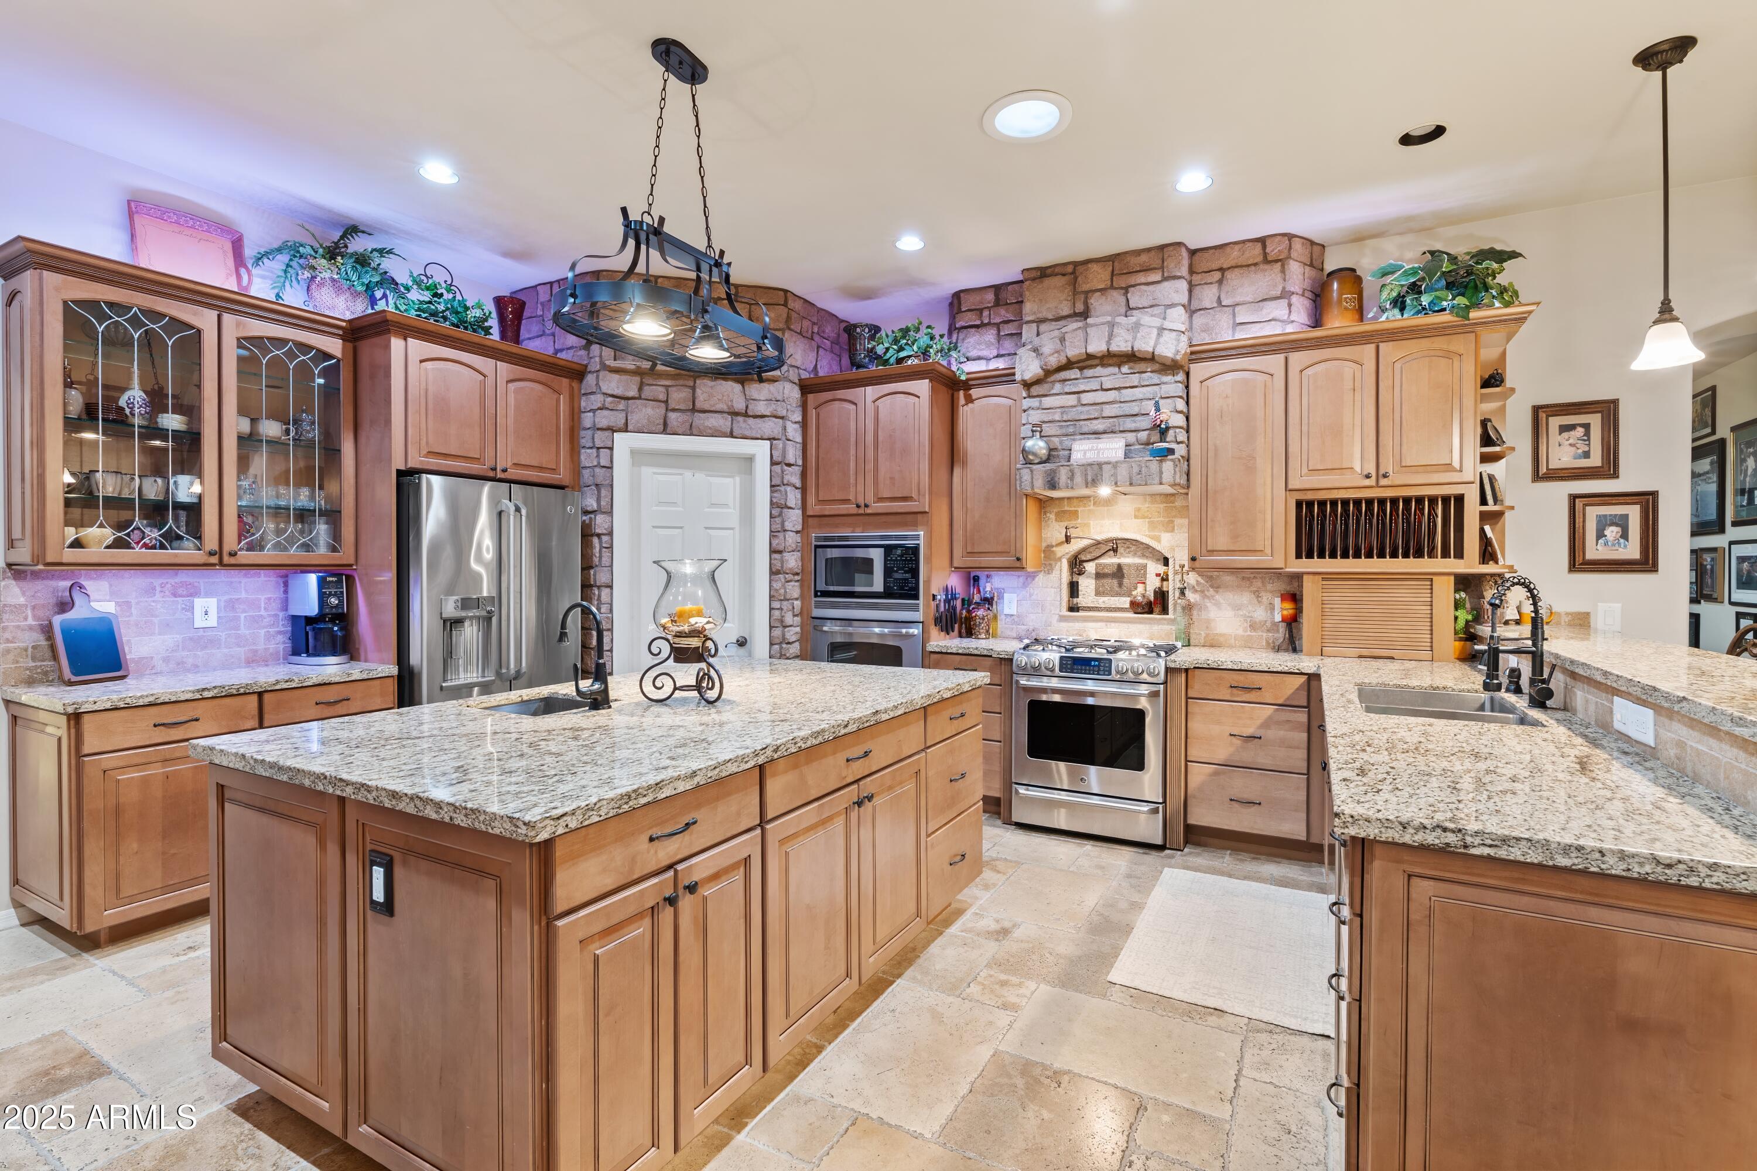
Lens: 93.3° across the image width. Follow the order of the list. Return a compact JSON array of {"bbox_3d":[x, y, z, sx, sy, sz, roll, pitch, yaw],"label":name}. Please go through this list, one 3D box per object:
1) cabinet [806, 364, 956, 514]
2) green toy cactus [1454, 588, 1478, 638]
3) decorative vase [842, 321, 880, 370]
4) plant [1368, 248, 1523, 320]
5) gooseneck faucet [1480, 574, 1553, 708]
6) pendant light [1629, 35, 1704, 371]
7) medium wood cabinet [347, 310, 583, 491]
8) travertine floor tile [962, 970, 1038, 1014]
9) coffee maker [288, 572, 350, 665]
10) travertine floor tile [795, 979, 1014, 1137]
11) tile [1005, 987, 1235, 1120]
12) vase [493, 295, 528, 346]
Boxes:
[{"bbox_3d":[0.043,-0.830,5.146,0.870,0.840,0.630,1,1,28],"label":"cabinet"},{"bbox_3d":[2.757,0.136,3.922,0.125,0.230,0.065,1,2,32],"label":"green toy cactus"},{"bbox_3d":[-0.110,-1.430,5.192,0.235,0.370,0.235,0,1,0],"label":"decorative vase"},{"bbox_3d":[2.671,-1.375,3.924,0.590,0.360,0.400,0,1,28],"label":"plant"},{"bbox_3d":[2.020,0.173,2.616,0.185,0.410,0.100,0,1,6],"label":"gooseneck faucet"},{"bbox_3d":[2.553,-1.218,2.695,0.175,1.035,0.175,1,1,28],"label":"pendant light"},{"bbox_3d":[-2.051,-0.810,4.007,0.690,0.637,1.040,1,1,29],"label":"medium wood cabinet"},{"bbox_3d":[0.393,1.293,2.636,0.193,0.012,0.200,1,1,29],"label":"travertine floor tile"},{"bbox_3d":[-2.473,0.147,3.679,0.240,0.400,0.200,1,1,21],"label":"coffee maker"},{"bbox_3d":[0.098,1.298,2.323,0.397,0.012,0.605,1,1,29],"label":"travertine floor tile"},{"bbox_3d":[0.696,1.310,2.361,0.613,0.015,0.423,1,1,28],"label":"tile"},{"bbox_3d":[-1.833,-1.249,4.132,0.168,0.370,0.168,1,1,29],"label":"vase"}]

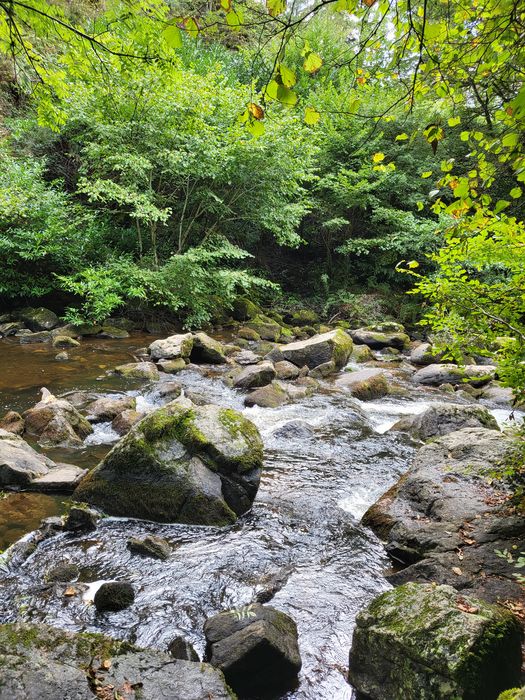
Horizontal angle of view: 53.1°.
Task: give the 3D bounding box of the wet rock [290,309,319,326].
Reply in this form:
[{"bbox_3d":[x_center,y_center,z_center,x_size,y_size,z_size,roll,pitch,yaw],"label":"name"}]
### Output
[{"bbox_3d":[1.035,-0.822,13.402,0.737,0.458,0.590,0,8,0],"label":"wet rock"}]

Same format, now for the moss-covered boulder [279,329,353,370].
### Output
[{"bbox_3d":[0.995,-0.021,9.801,1.251,0.689,0.776,3,9,20],"label":"moss-covered boulder"}]

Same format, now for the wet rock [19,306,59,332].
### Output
[{"bbox_3d":[-5.776,-0.824,13.600,0.859,0.586,0.644,-2,8,-14],"label":"wet rock"}]

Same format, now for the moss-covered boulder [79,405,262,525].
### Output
[{"bbox_3d":[-0.738,0.864,4.240,1.421,0.777,1.023,3,11,18],"label":"moss-covered boulder"}]

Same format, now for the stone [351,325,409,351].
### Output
[{"bbox_3d":[2.141,-0.232,9.587,1.056,0.431,0.687,1,11,8],"label":"stone"}]

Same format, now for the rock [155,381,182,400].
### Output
[{"bbox_3d":[-1.195,0.514,6.693,0.340,0.231,0.272,0,10,0],"label":"rock"}]

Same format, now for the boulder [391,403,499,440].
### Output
[{"bbox_3d":[2.166,0.892,6.406,1.171,0.410,0.703,1,8,10],"label":"boulder"}]

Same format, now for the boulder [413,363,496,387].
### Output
[{"bbox_3d":[2.698,0.342,7.422,1.103,0.273,0.606,0,10,0],"label":"boulder"}]

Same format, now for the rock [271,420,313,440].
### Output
[{"bbox_3d":[0.300,0.836,5.476,0.433,0.151,0.325,0,10,0],"label":"rock"}]

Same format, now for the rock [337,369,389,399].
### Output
[{"bbox_3d":[1.495,0.516,7.861,0.777,0.413,0.700,-5,10,-30],"label":"rock"}]

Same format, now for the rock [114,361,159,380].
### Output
[{"bbox_3d":[-2.138,0.348,8.921,0.747,0.297,0.523,0,9,0],"label":"rock"}]

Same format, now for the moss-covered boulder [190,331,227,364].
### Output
[{"bbox_3d":[-1.033,-0.037,10.000,0.709,0.556,0.602,0,8,-4],"label":"moss-covered boulder"}]

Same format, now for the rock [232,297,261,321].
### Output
[{"bbox_3d":[-0.366,-0.900,11.385,0.645,0.502,0.581,0,10,0],"label":"rock"}]

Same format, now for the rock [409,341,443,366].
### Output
[{"bbox_3d":[3.175,0.068,10.179,0.619,0.479,0.496,-2,9,-10],"label":"rock"}]

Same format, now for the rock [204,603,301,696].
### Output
[{"bbox_3d":[-0.050,1.447,2.563,0.444,0.295,0.346,-4,11,-20],"label":"rock"}]

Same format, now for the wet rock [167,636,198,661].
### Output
[{"bbox_3d":[-0.406,1.552,2.700,0.170,0.150,0.136,0,10,0],"label":"wet rock"}]

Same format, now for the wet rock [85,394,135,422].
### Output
[{"bbox_3d":[-1.860,0.721,6.478,0.616,0.299,0.431,0,9,0],"label":"wet rock"}]

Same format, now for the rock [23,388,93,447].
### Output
[{"bbox_3d":[-2.288,0.753,5.869,0.781,0.582,0.664,0,9,0],"label":"rock"}]

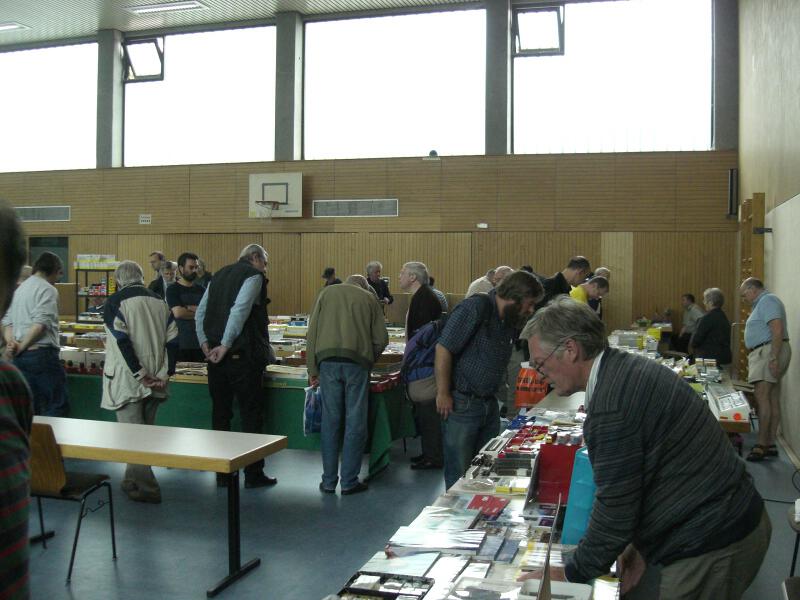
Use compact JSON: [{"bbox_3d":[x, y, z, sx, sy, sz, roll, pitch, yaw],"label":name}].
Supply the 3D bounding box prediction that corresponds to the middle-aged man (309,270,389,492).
[{"bbox_3d":[-0.385,0.615,6.814,0.600,1.650,0.620,1,2,17],"label":"middle-aged man"}]

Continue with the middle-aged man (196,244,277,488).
[{"bbox_3d":[-1.277,0.522,6.900,0.530,1.870,0.520,2,2,38],"label":"middle-aged man"}]

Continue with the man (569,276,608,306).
[{"bbox_3d":[1.645,0.591,8.406,0.650,1.640,0.520,1,2,17],"label":"man"}]

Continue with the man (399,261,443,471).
[{"bbox_3d":[0.183,0.550,7.704,0.420,1.740,0.500,1,2,17],"label":"man"}]

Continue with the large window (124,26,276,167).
[{"bbox_3d":[-4.347,-4.360,19.054,3.900,2.920,0.150,1,2,17],"label":"large window"}]

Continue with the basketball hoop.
[{"bbox_3d":[-2.575,-1.733,17.000,0.450,0.440,0.520,1,2,17],"label":"basketball hoop"}]

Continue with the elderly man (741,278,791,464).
[{"bbox_3d":[3.371,0.627,8.100,0.460,1.690,0.480,1,2,7],"label":"elderly man"}]

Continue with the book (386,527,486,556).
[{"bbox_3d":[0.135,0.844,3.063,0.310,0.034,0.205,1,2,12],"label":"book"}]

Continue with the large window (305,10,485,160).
[{"bbox_3d":[-0.144,-4.298,17.730,3.880,2.920,0.150,1,2,17],"label":"large window"}]

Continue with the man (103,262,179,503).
[{"bbox_3d":[-1.921,0.587,6.500,0.550,1.750,0.430,-1,2,-35],"label":"man"}]

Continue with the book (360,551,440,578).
[{"bbox_3d":[-0.001,0.807,2.670,0.205,0.028,0.235,1,2,17],"label":"book"}]

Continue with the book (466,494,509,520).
[{"bbox_3d":[0.331,0.794,3.364,0.160,0.028,0.240,1,2,17],"label":"book"}]

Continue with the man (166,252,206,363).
[{"bbox_3d":[-2.037,0.485,8.500,0.510,1.830,0.400,-1,2,-37],"label":"man"}]

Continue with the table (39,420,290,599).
[{"bbox_3d":[-1.631,1.147,5.054,1.830,0.725,0.680,1,2,18],"label":"table"}]

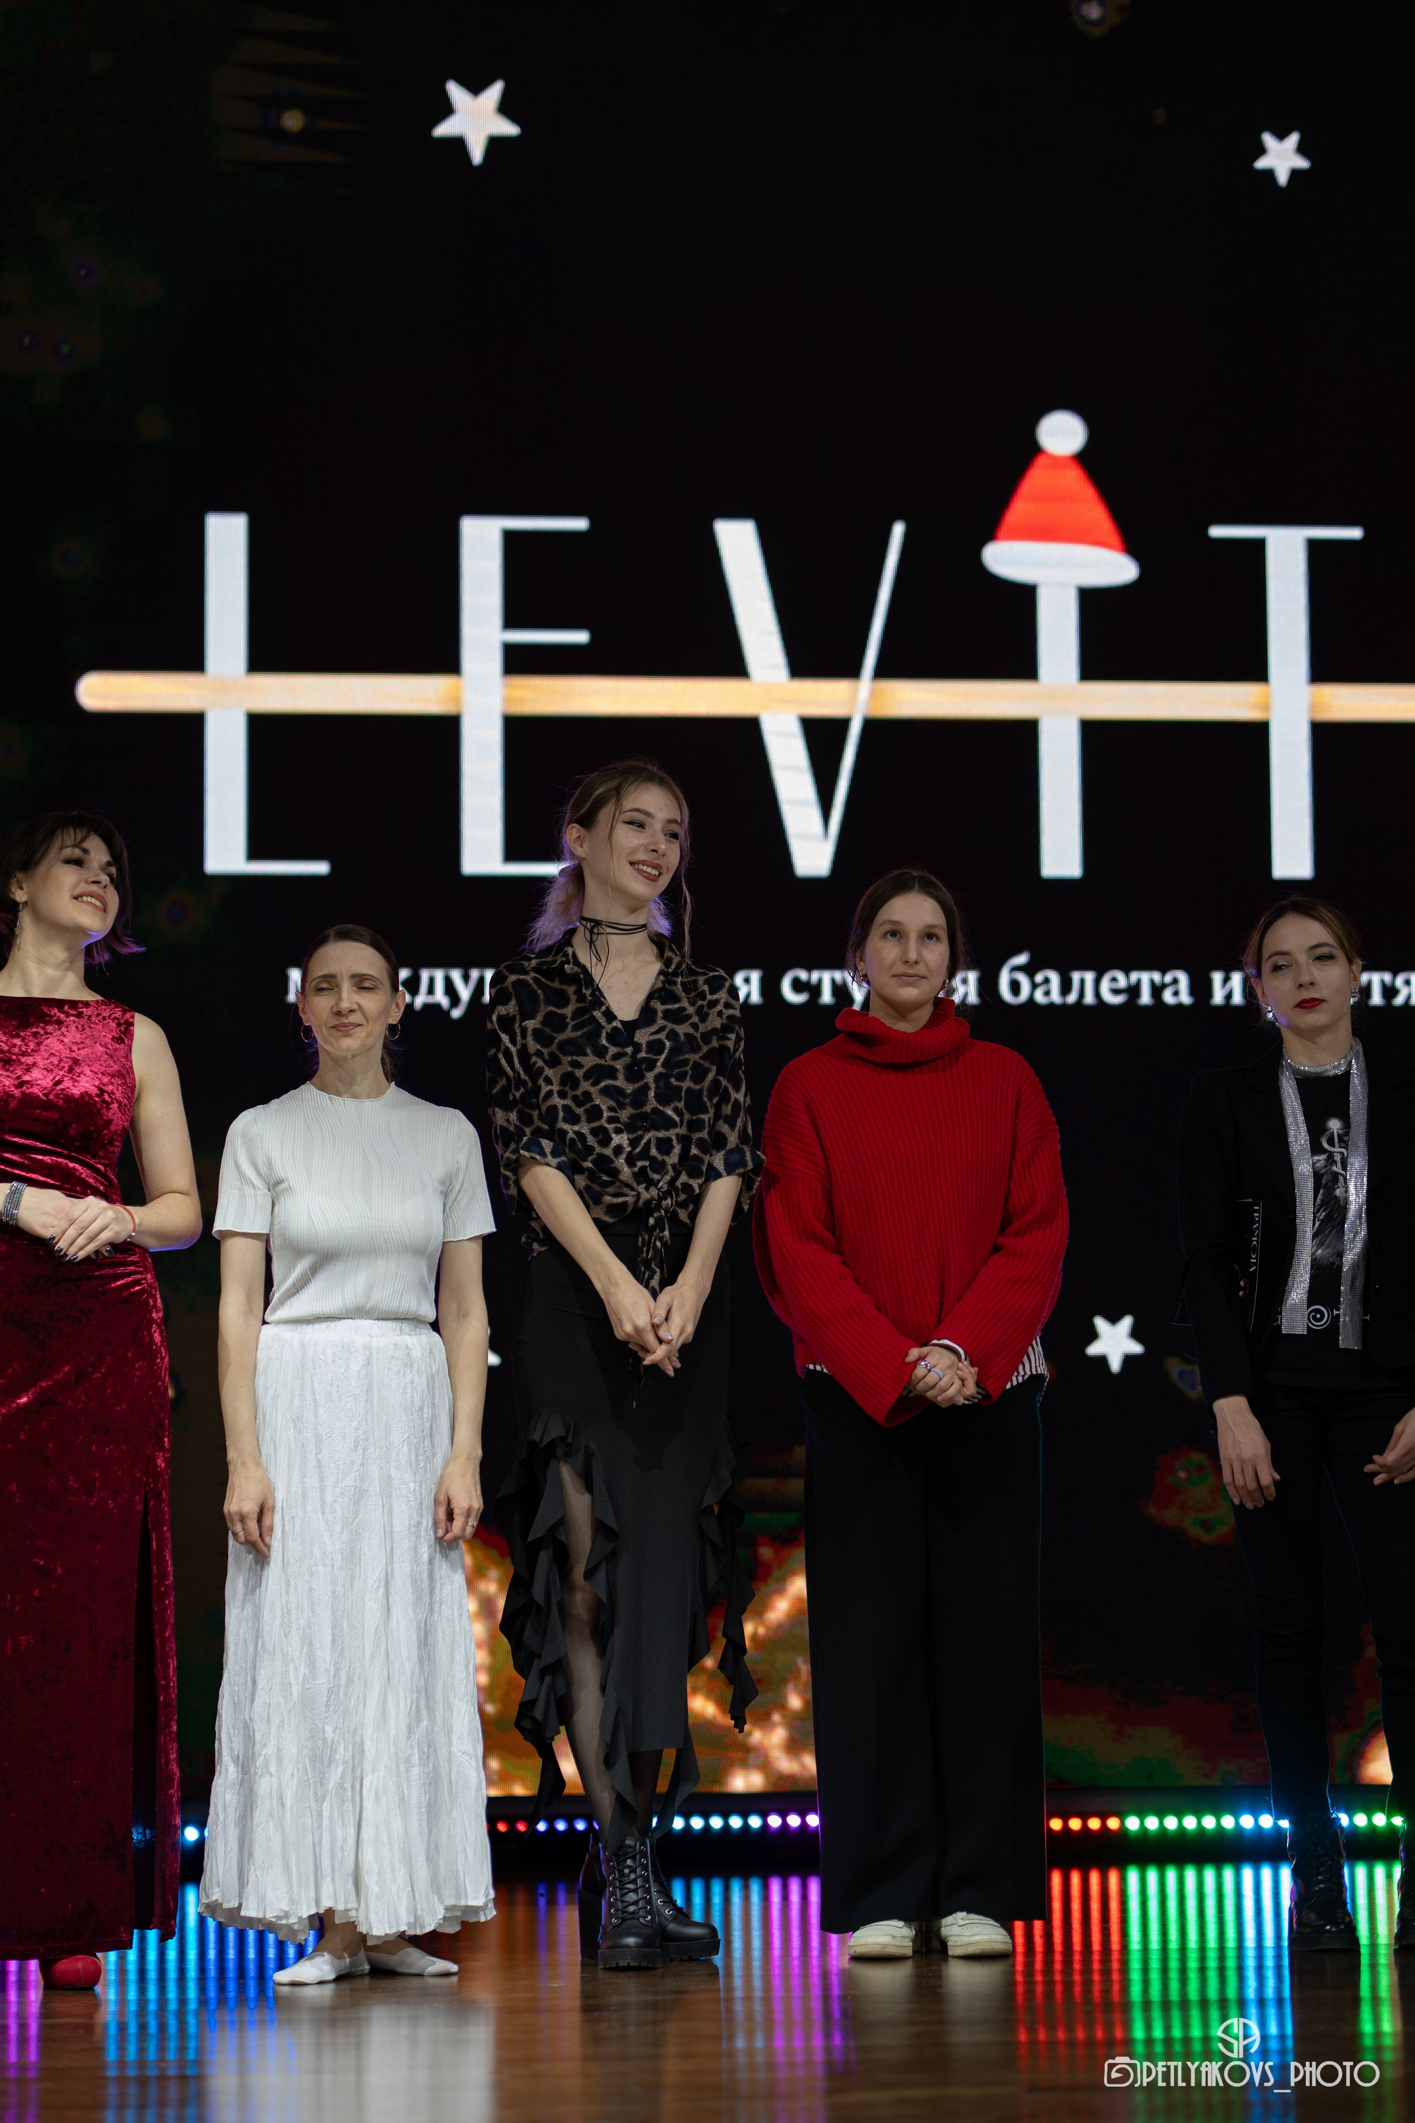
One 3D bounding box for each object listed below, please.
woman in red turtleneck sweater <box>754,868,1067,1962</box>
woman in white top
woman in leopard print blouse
[{"bbox_3d":[0.313,0.542,7.875,0.470,1.696,0.350,0,-6,-2],"label":"woman in red turtleneck sweater"},{"bbox_3d":[-0.537,0.577,7.510,0.430,1.566,0.360,0,-6,-5],"label":"woman in white top"},{"bbox_3d":[-0.134,0.457,7.763,0.410,1.850,0.370,1,-6,-11],"label":"woman in leopard print blouse"}]

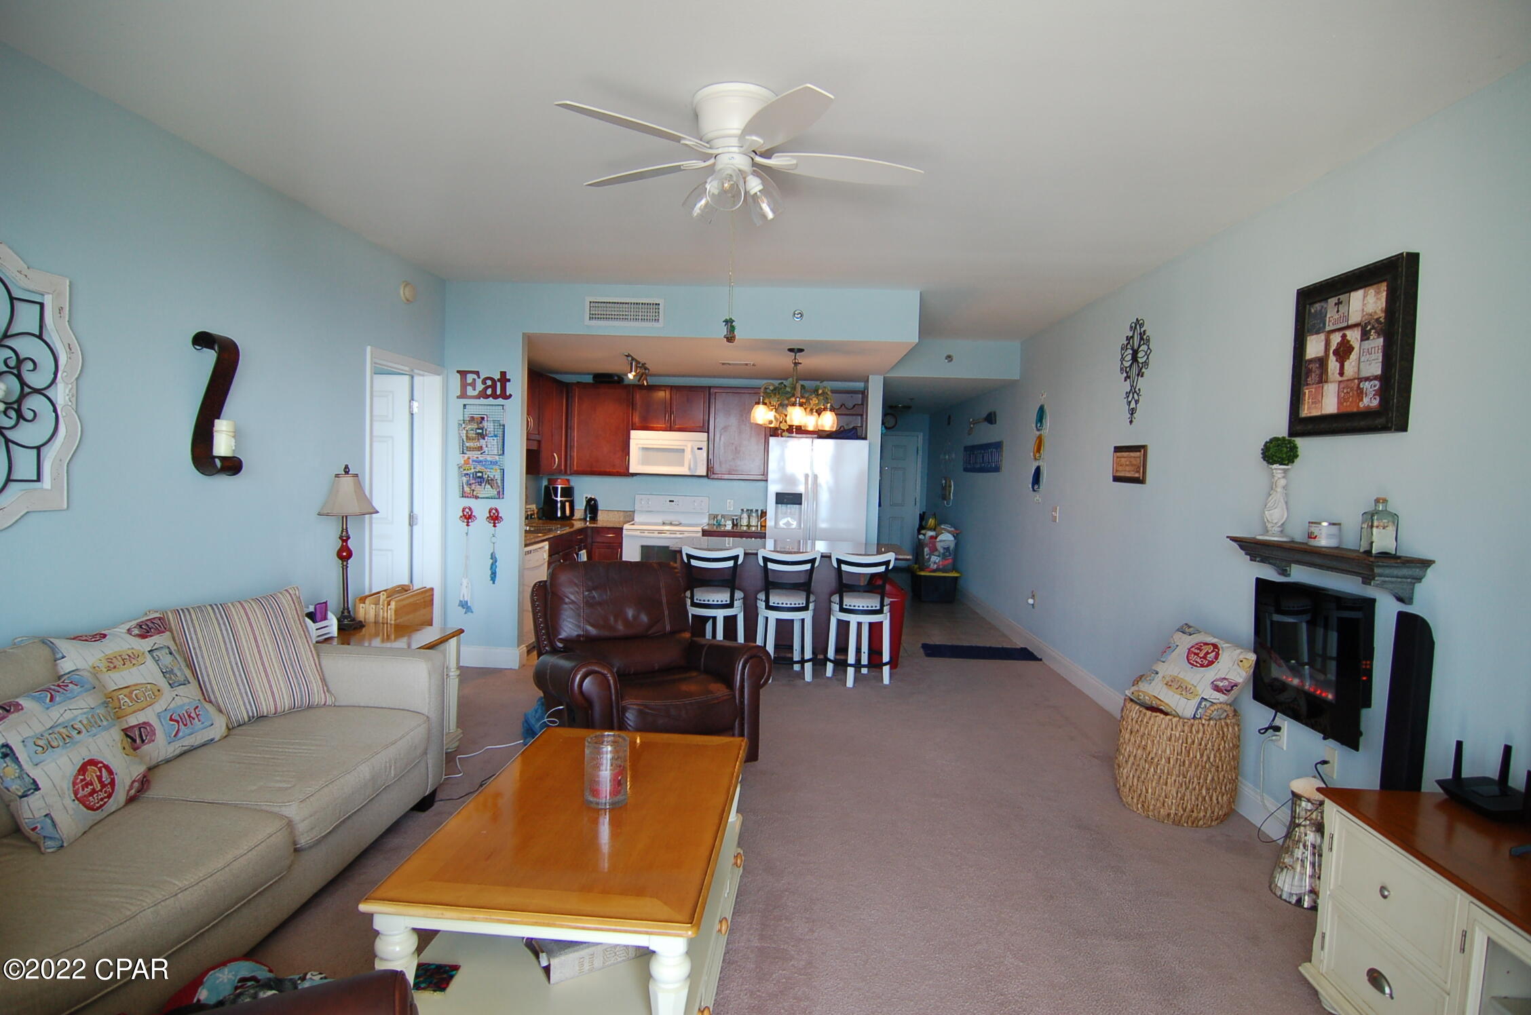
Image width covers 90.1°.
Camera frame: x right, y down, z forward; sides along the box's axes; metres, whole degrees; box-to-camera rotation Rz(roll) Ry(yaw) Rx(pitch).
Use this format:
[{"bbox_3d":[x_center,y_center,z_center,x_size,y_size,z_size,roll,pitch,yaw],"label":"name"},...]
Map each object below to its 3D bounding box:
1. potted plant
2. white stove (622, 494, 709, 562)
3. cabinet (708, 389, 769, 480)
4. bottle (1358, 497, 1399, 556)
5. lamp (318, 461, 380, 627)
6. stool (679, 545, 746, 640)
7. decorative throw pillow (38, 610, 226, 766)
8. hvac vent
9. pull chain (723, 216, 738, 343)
[{"bbox_3d":[2.086,-0.079,3.118,0.137,0.417,0.137,2,3,2],"label":"potted plant"},{"bbox_3d":[-0.967,0.497,7.562,0.760,1.175,0.660,2,3,4],"label":"white stove"},{"bbox_3d":[-0.259,-0.740,7.779,0.603,0.912,0.330,2,3,2],"label":"cabinet"},{"bbox_3d":[2.158,0.067,2.693,0.082,0.204,0.070,2,3,2],"label":"bottle"},{"bbox_3d":[-2.172,0.205,3.961,0.330,0.851,0.330,2,3,4],"label":"lamp"},{"bbox_3d":[-0.369,0.743,5.546,0.430,0.947,0.480,2,3,4],"label":"stool"},{"bbox_3d":[-2.095,0.613,2.540,0.150,0.490,0.500,-27,-1,6],"label":"decorative throw pillow"},{"bbox_3d":[-0.991,-1.379,5.399,0.555,0.200,0.020,2,3,2],"label":"hvac vent"},{"bbox_3d":[-0.110,-0.749,2.507,0.050,0.410,0.040,2,3,2],"label":"pull chain"}]

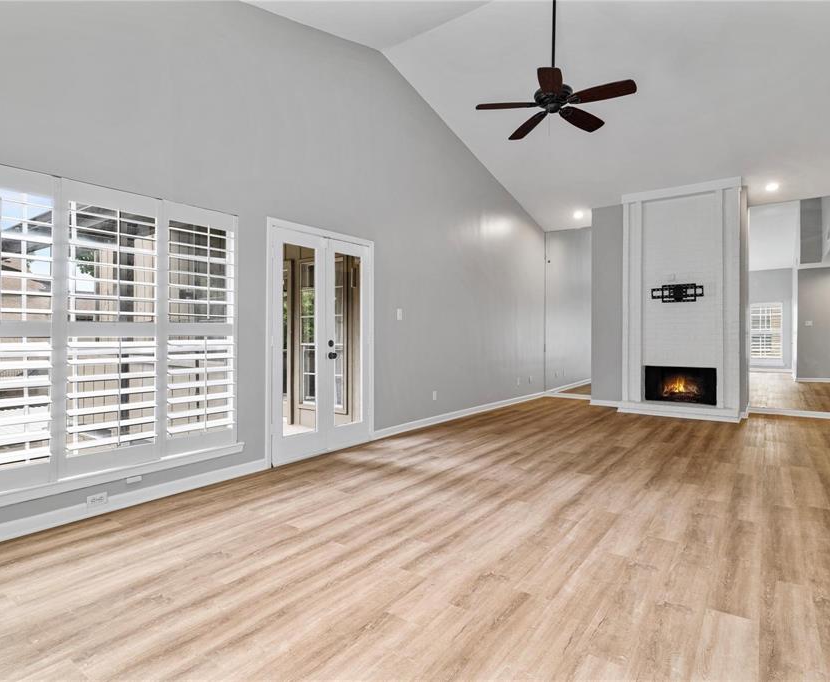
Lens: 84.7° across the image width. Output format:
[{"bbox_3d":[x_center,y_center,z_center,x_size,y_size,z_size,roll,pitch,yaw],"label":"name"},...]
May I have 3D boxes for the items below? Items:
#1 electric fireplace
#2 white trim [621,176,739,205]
[{"bbox_3d":[3.793,0.623,6.503,0.874,0.502,0.220,1,1,35],"label":"electric fireplace"},{"bbox_3d":[3.655,-2.064,6.311,1.420,0.136,0.090,1,1,35],"label":"white trim"}]

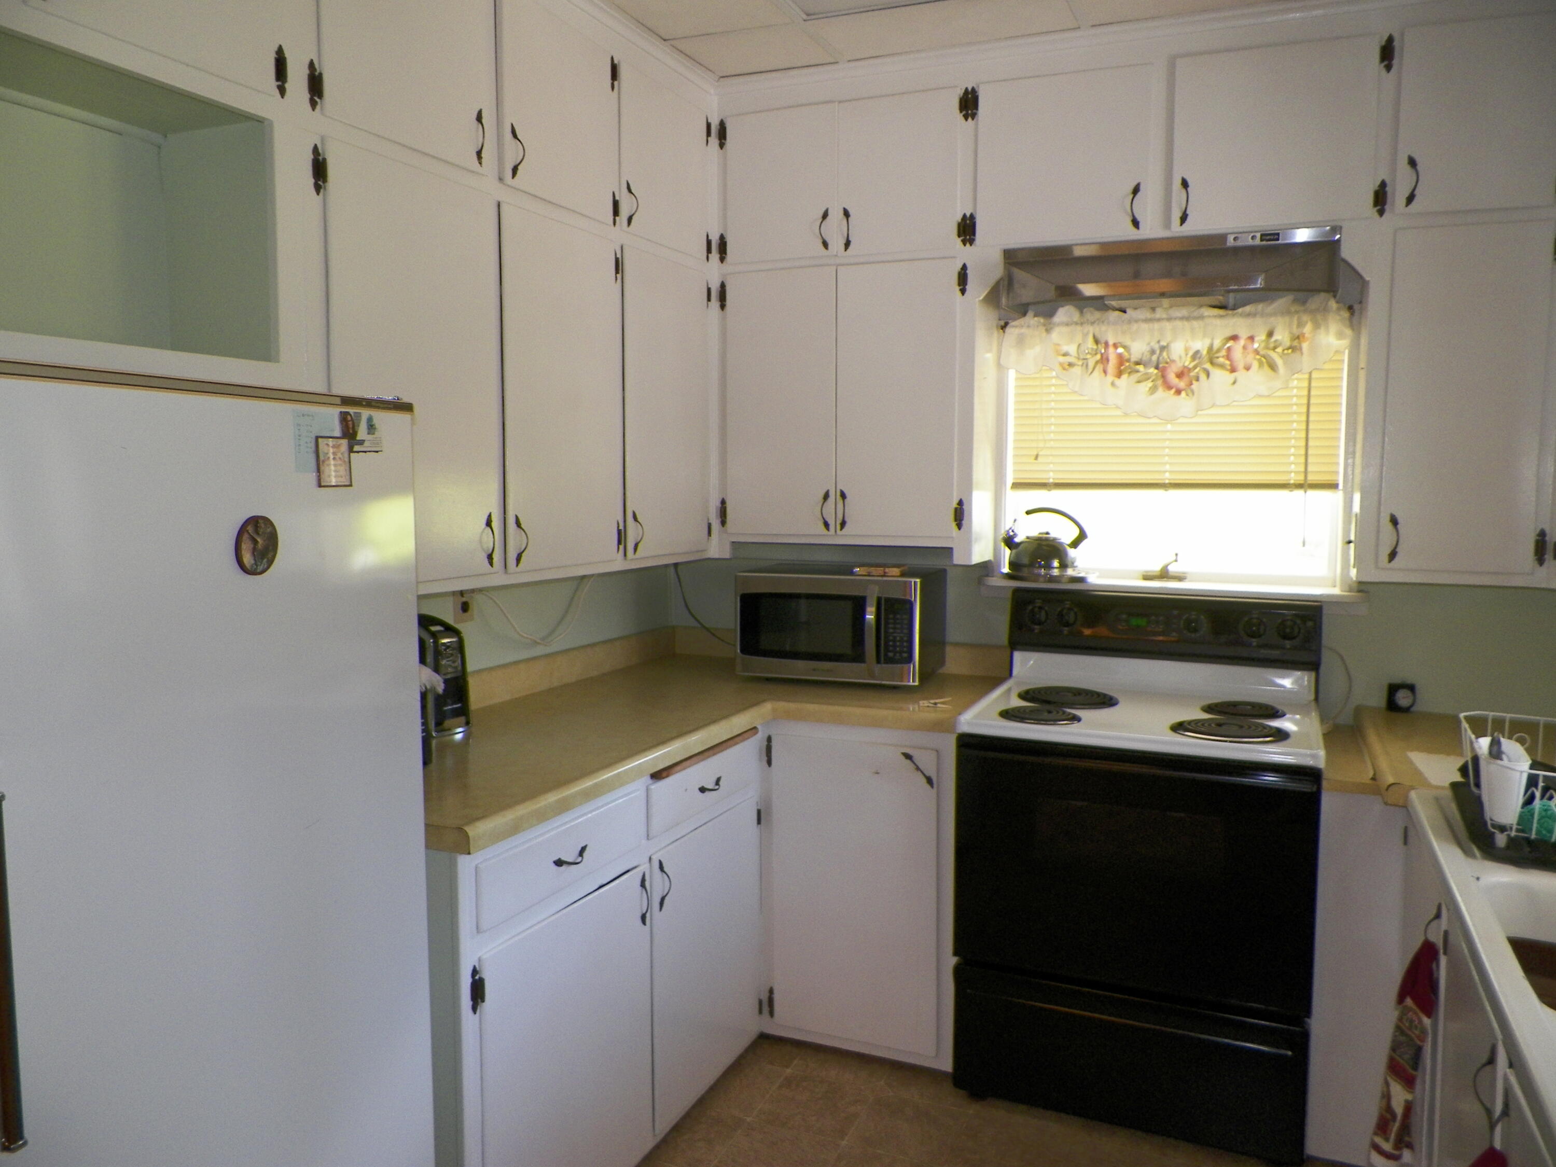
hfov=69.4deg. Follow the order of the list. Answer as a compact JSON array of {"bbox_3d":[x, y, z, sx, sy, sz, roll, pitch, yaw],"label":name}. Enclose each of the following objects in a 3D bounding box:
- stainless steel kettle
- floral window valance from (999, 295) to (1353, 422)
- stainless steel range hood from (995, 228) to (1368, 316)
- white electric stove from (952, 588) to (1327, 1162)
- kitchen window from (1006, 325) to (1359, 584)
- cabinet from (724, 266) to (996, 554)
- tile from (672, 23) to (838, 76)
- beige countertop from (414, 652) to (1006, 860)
[{"bbox_3d":[0.732,-0.114,3.086,0.222,0.188,0.165,3,6,25],"label":"stainless steel kettle"},{"bbox_3d":[0.985,-0.563,2.865,0.851,0.289,0.070,3,6,25],"label":"floral window valance"},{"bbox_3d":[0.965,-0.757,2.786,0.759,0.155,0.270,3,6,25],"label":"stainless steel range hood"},{"bbox_3d":[0.878,0.632,2.720,0.762,1.160,0.645,3,6,25],"label":"white electric stove"},{"bbox_3d":[1.025,-0.356,2.965,0.870,0.715,0.100,3,6,25],"label":"kitchen window"},{"bbox_3d":[0.227,-0.472,3.155,0.740,0.787,0.265,3,6,25],"label":"cabinet"},{"bbox_3d":[-0.055,-1.372,2.889,0.342,0.017,0.257,3,6,25],"label":"tile"},{"bbox_3d":[-0.203,0.335,2.588,1.095,0.045,1.770,3,6,25],"label":"beige countertop"}]

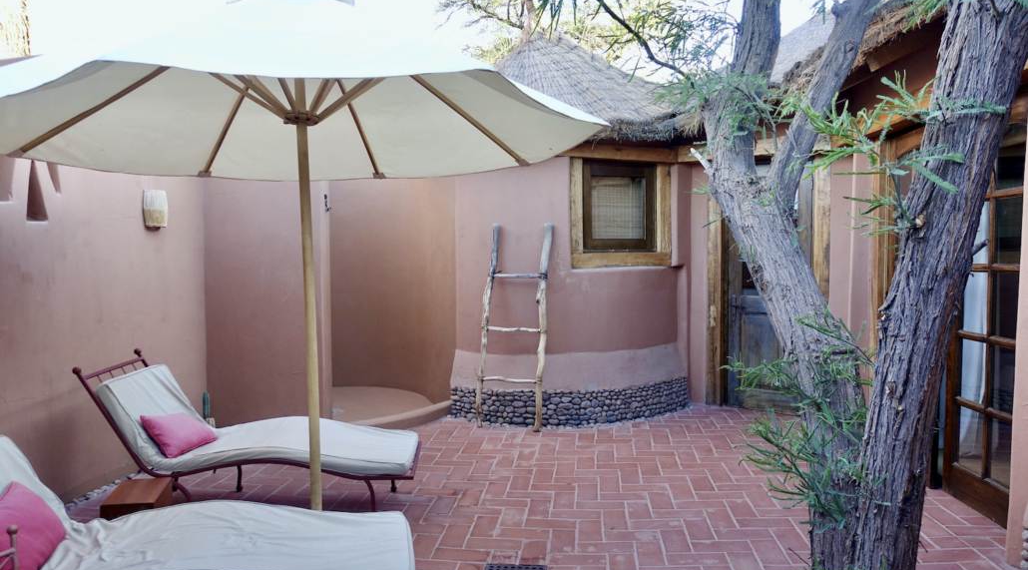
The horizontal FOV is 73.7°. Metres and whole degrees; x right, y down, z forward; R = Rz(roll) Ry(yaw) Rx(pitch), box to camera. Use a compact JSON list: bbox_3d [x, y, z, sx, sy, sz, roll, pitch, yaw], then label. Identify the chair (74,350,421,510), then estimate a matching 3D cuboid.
[{"bbox_3d":[-1.392,0.851,3.885,1.710,0.910,0.700,0,2,-5],"label":"chair"}]

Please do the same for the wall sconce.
[{"bbox_3d":[-2.486,-0.522,4.794,0.095,0.255,0.185,0,2,9],"label":"wall sconce"}]

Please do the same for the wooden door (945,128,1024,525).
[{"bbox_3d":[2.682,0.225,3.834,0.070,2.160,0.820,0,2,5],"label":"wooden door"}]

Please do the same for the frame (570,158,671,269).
[{"bbox_3d":[0.924,-0.619,6.057,0.980,0.940,0.130,-1,2,-22],"label":"frame"}]

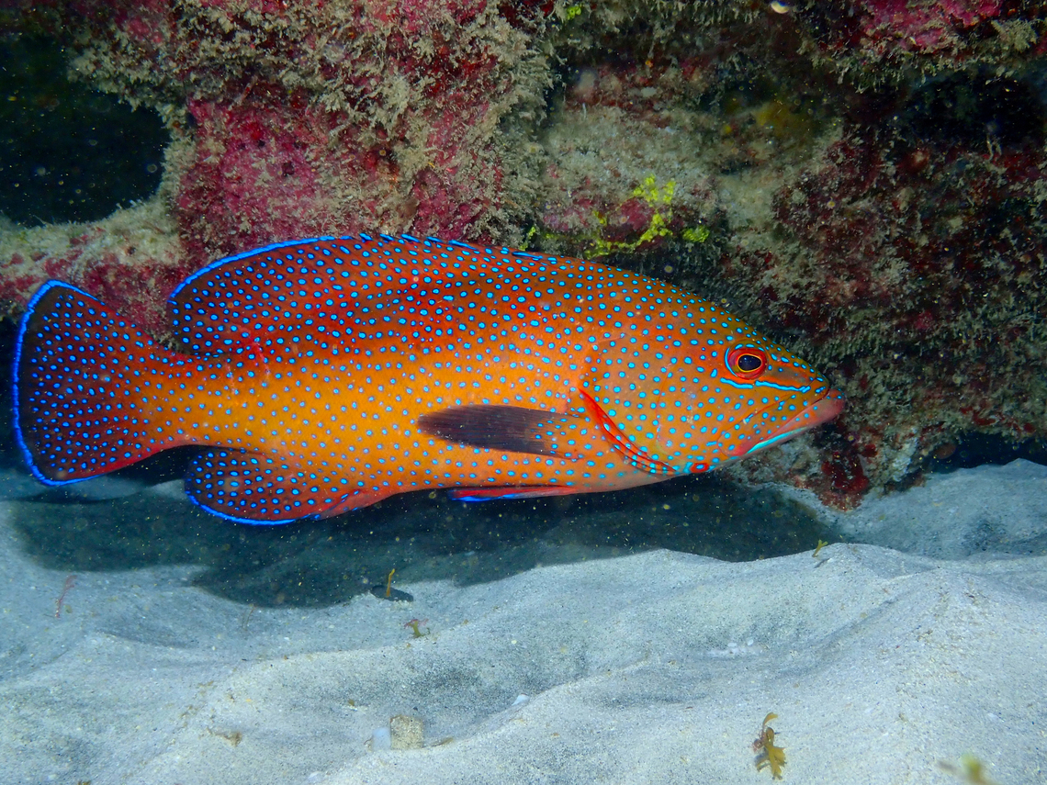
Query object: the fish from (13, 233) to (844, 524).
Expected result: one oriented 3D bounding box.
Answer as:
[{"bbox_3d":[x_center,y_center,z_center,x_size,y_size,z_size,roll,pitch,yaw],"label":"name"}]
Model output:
[{"bbox_3d":[-0.042,-0.006,0.750,0.360,0.126,0.065,1,6,0],"label":"fish"}]

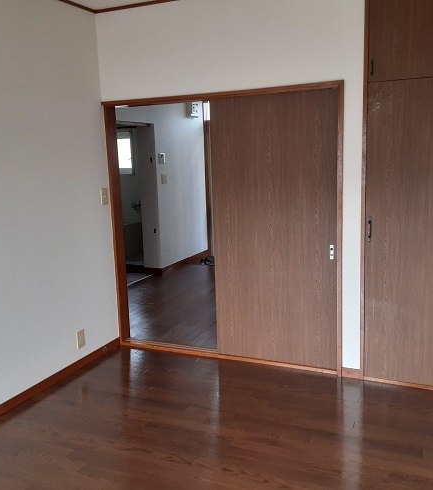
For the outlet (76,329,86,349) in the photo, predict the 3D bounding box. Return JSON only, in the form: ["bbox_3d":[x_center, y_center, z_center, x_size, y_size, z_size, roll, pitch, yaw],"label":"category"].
[{"bbox_3d":[-0.939,0.655,3.537,0.011,0.120,0.072,2,11,25],"label":"outlet"}]

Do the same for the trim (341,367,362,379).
[{"bbox_3d":[0.855,0.810,3.217,0.120,0.065,0.015,2,11,25],"label":"trim"}]

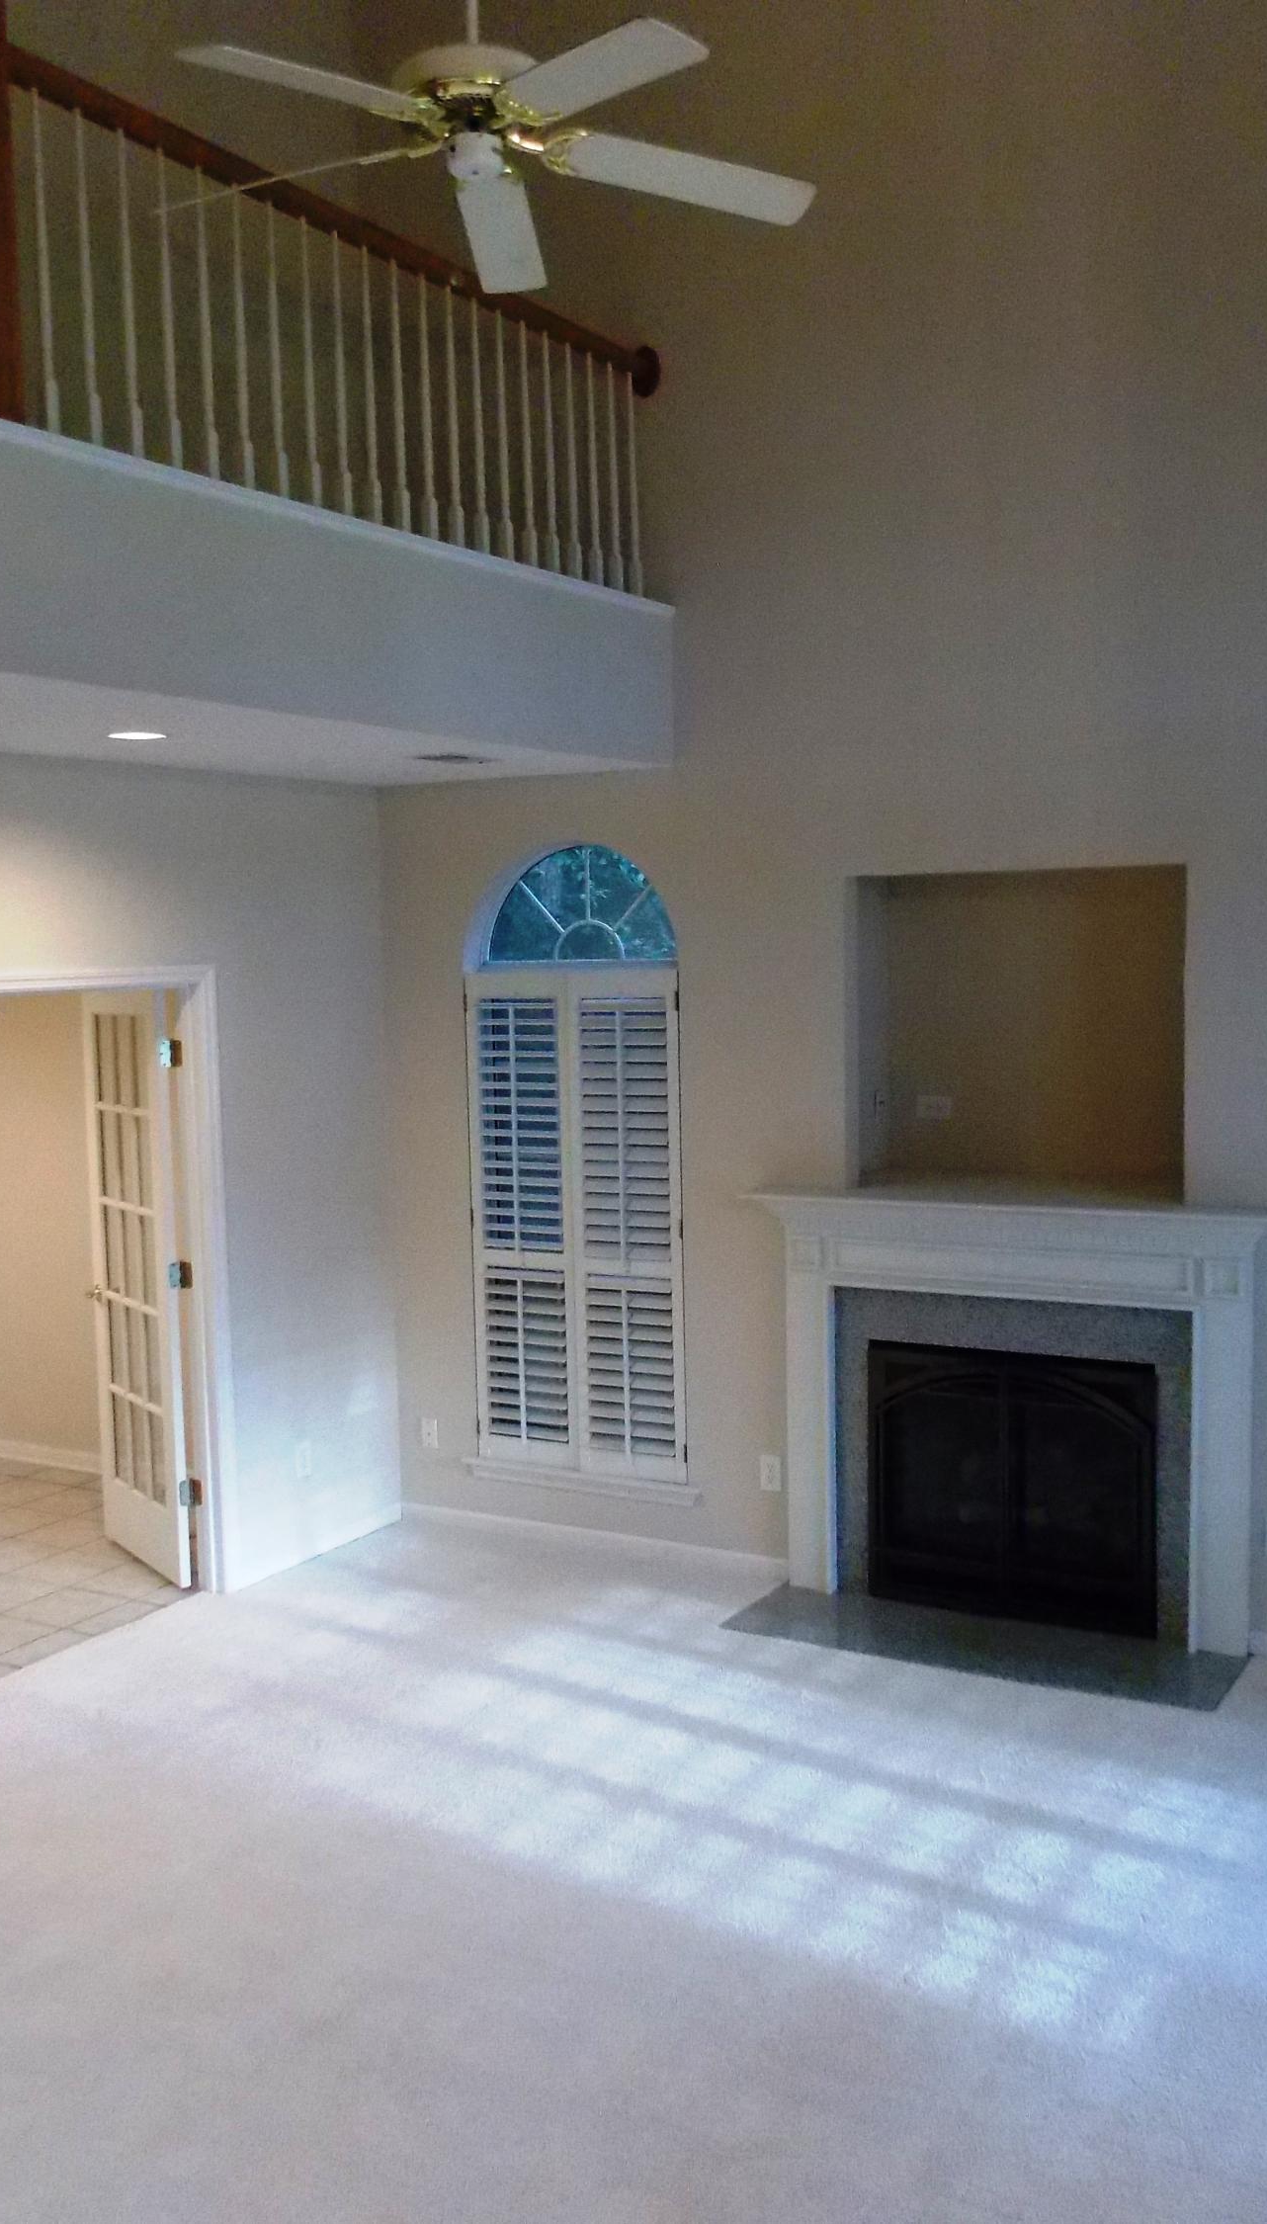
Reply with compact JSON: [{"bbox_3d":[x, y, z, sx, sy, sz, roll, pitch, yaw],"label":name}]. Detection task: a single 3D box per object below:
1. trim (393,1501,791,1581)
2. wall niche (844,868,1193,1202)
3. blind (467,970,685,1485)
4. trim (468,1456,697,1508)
[{"bbox_3d":[-0.182,1.535,7.068,1.613,0.065,0.018,1,6,30],"label":"trim"},{"bbox_3d":[1.262,-0.257,6.276,1.080,1.007,0.360,1,6,30],"label":"wall niche"},{"bbox_3d":[-0.199,0.398,6.992,0.866,1.786,0.050,1,6,30],"label":"blind"},{"bbox_3d":[-0.186,1.315,7.030,0.965,0.064,0.050,1,6,30],"label":"trim"}]

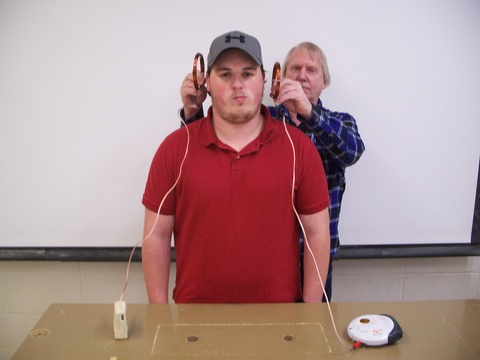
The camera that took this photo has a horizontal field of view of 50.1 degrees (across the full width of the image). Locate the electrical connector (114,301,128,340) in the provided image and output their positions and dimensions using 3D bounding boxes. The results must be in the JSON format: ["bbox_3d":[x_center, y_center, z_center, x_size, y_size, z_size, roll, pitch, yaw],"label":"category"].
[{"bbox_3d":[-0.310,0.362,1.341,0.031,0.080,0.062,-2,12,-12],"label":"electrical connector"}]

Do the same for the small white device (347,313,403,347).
[{"bbox_3d":[0.352,0.389,1.336,0.145,0.029,0.132,-2,12,-12],"label":"small white device"}]

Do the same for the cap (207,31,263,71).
[{"bbox_3d":[-0.014,-0.383,1.550,0.172,0.138,0.265,0,11,0],"label":"cap"}]

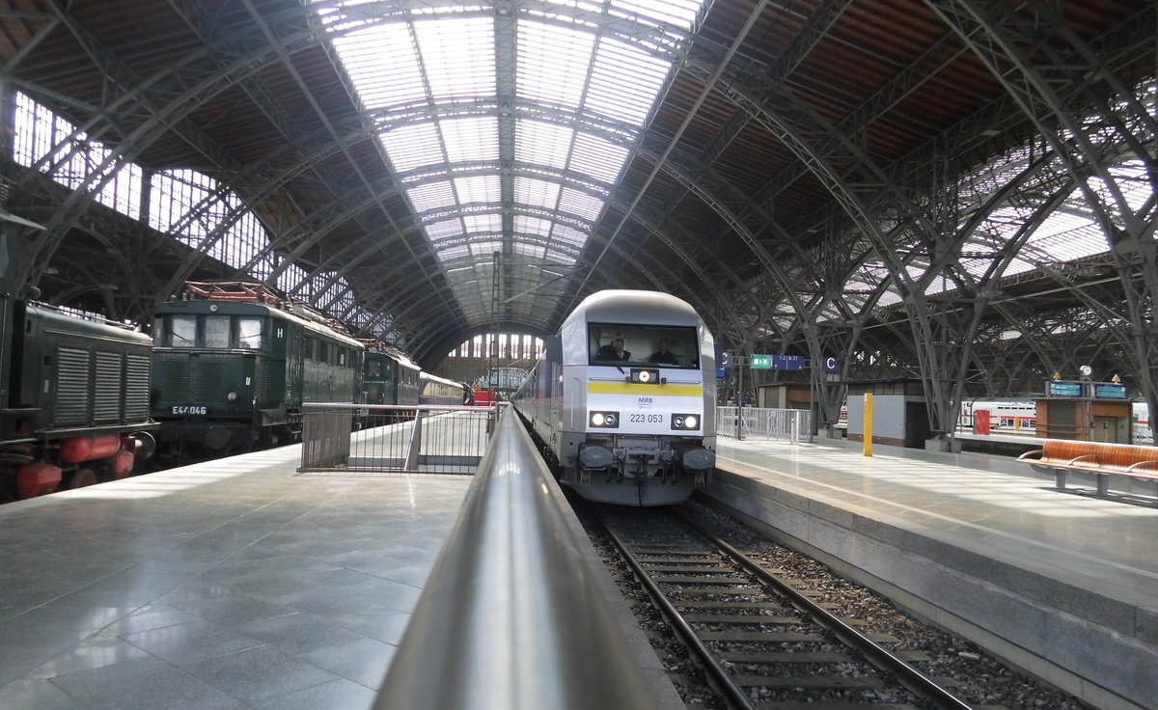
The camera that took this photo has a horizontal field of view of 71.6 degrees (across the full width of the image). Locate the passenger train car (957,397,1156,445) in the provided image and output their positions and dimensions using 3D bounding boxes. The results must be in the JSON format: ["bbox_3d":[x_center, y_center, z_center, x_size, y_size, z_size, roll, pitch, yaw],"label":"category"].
[{"bbox_3d":[57.200,7.277,97.512,2.800,4.600,28.000,2,-3,-5],"label":"passenger train car"}]

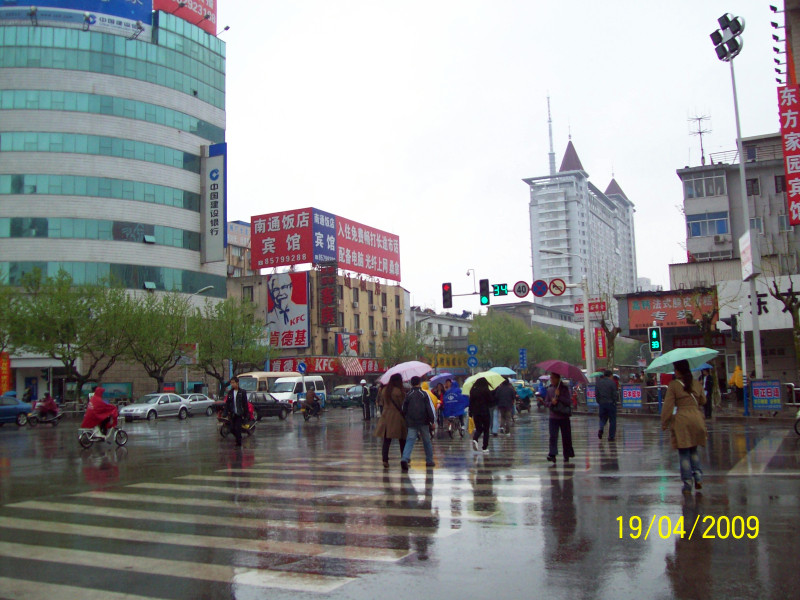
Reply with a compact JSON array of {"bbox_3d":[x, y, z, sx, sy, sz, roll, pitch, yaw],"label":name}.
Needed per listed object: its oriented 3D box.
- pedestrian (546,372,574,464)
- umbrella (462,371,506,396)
[{"bbox_3d":[2.904,2.151,15.100,0.520,1.650,0.420,-7,-8,40],"label":"pedestrian"},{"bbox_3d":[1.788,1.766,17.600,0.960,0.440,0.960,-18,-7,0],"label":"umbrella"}]

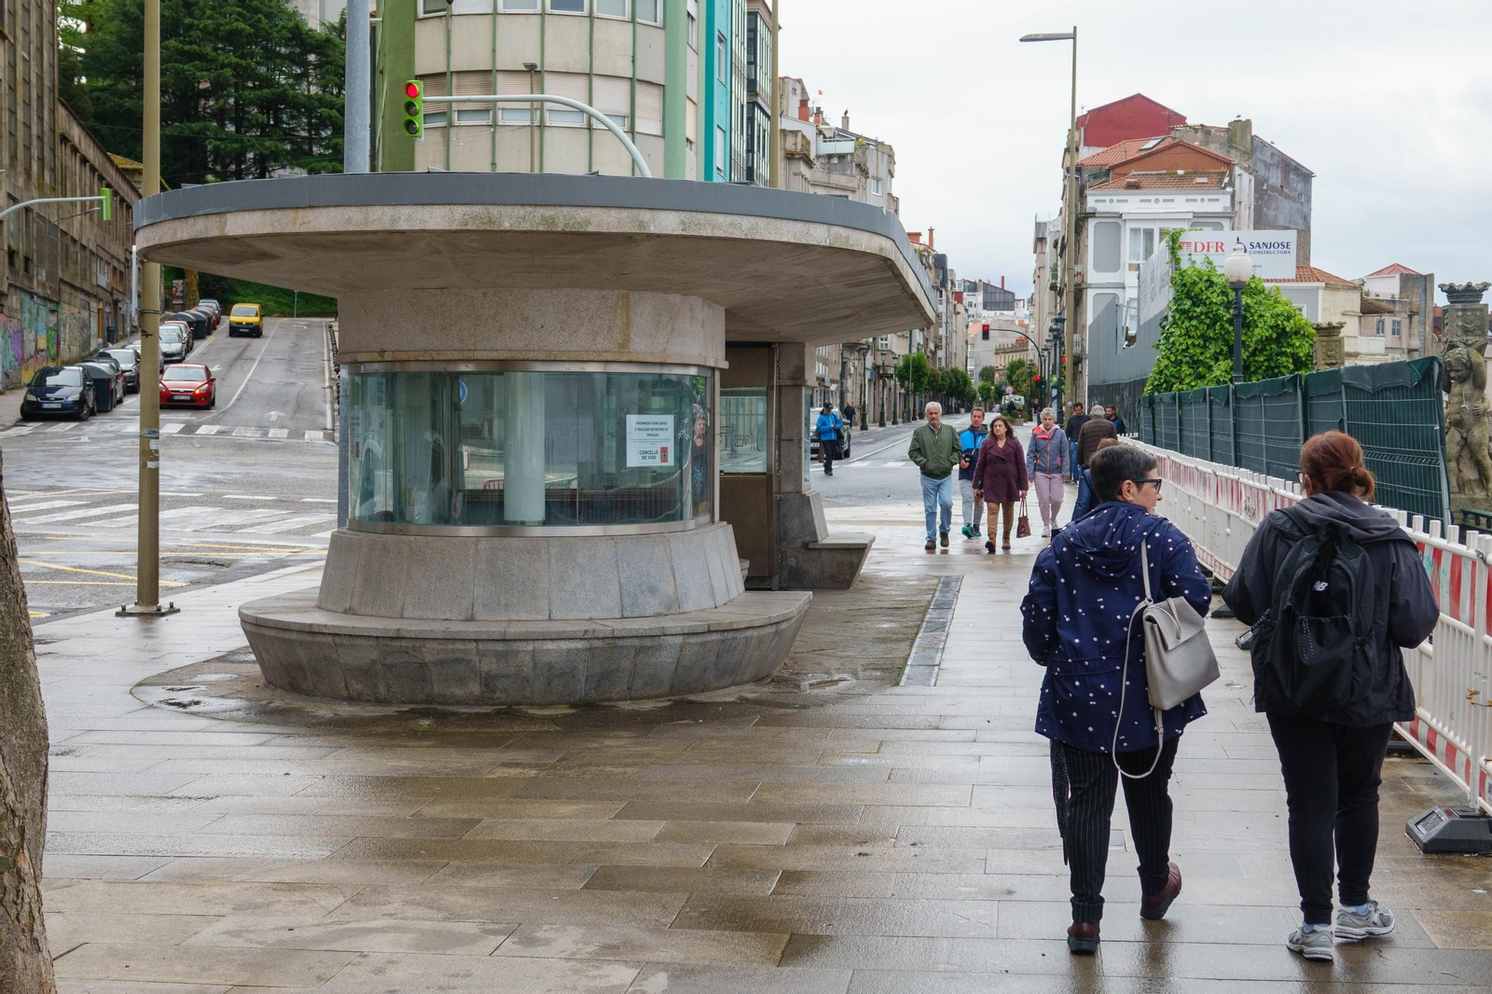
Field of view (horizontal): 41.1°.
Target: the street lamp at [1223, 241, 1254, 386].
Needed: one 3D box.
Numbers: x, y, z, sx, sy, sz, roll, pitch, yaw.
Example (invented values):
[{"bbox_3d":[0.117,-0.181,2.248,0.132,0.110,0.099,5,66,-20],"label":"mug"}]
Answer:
[{"bbox_3d":[6.811,-1.541,27.500,0.420,3.950,0.420,1,2,8],"label":"street lamp"}]

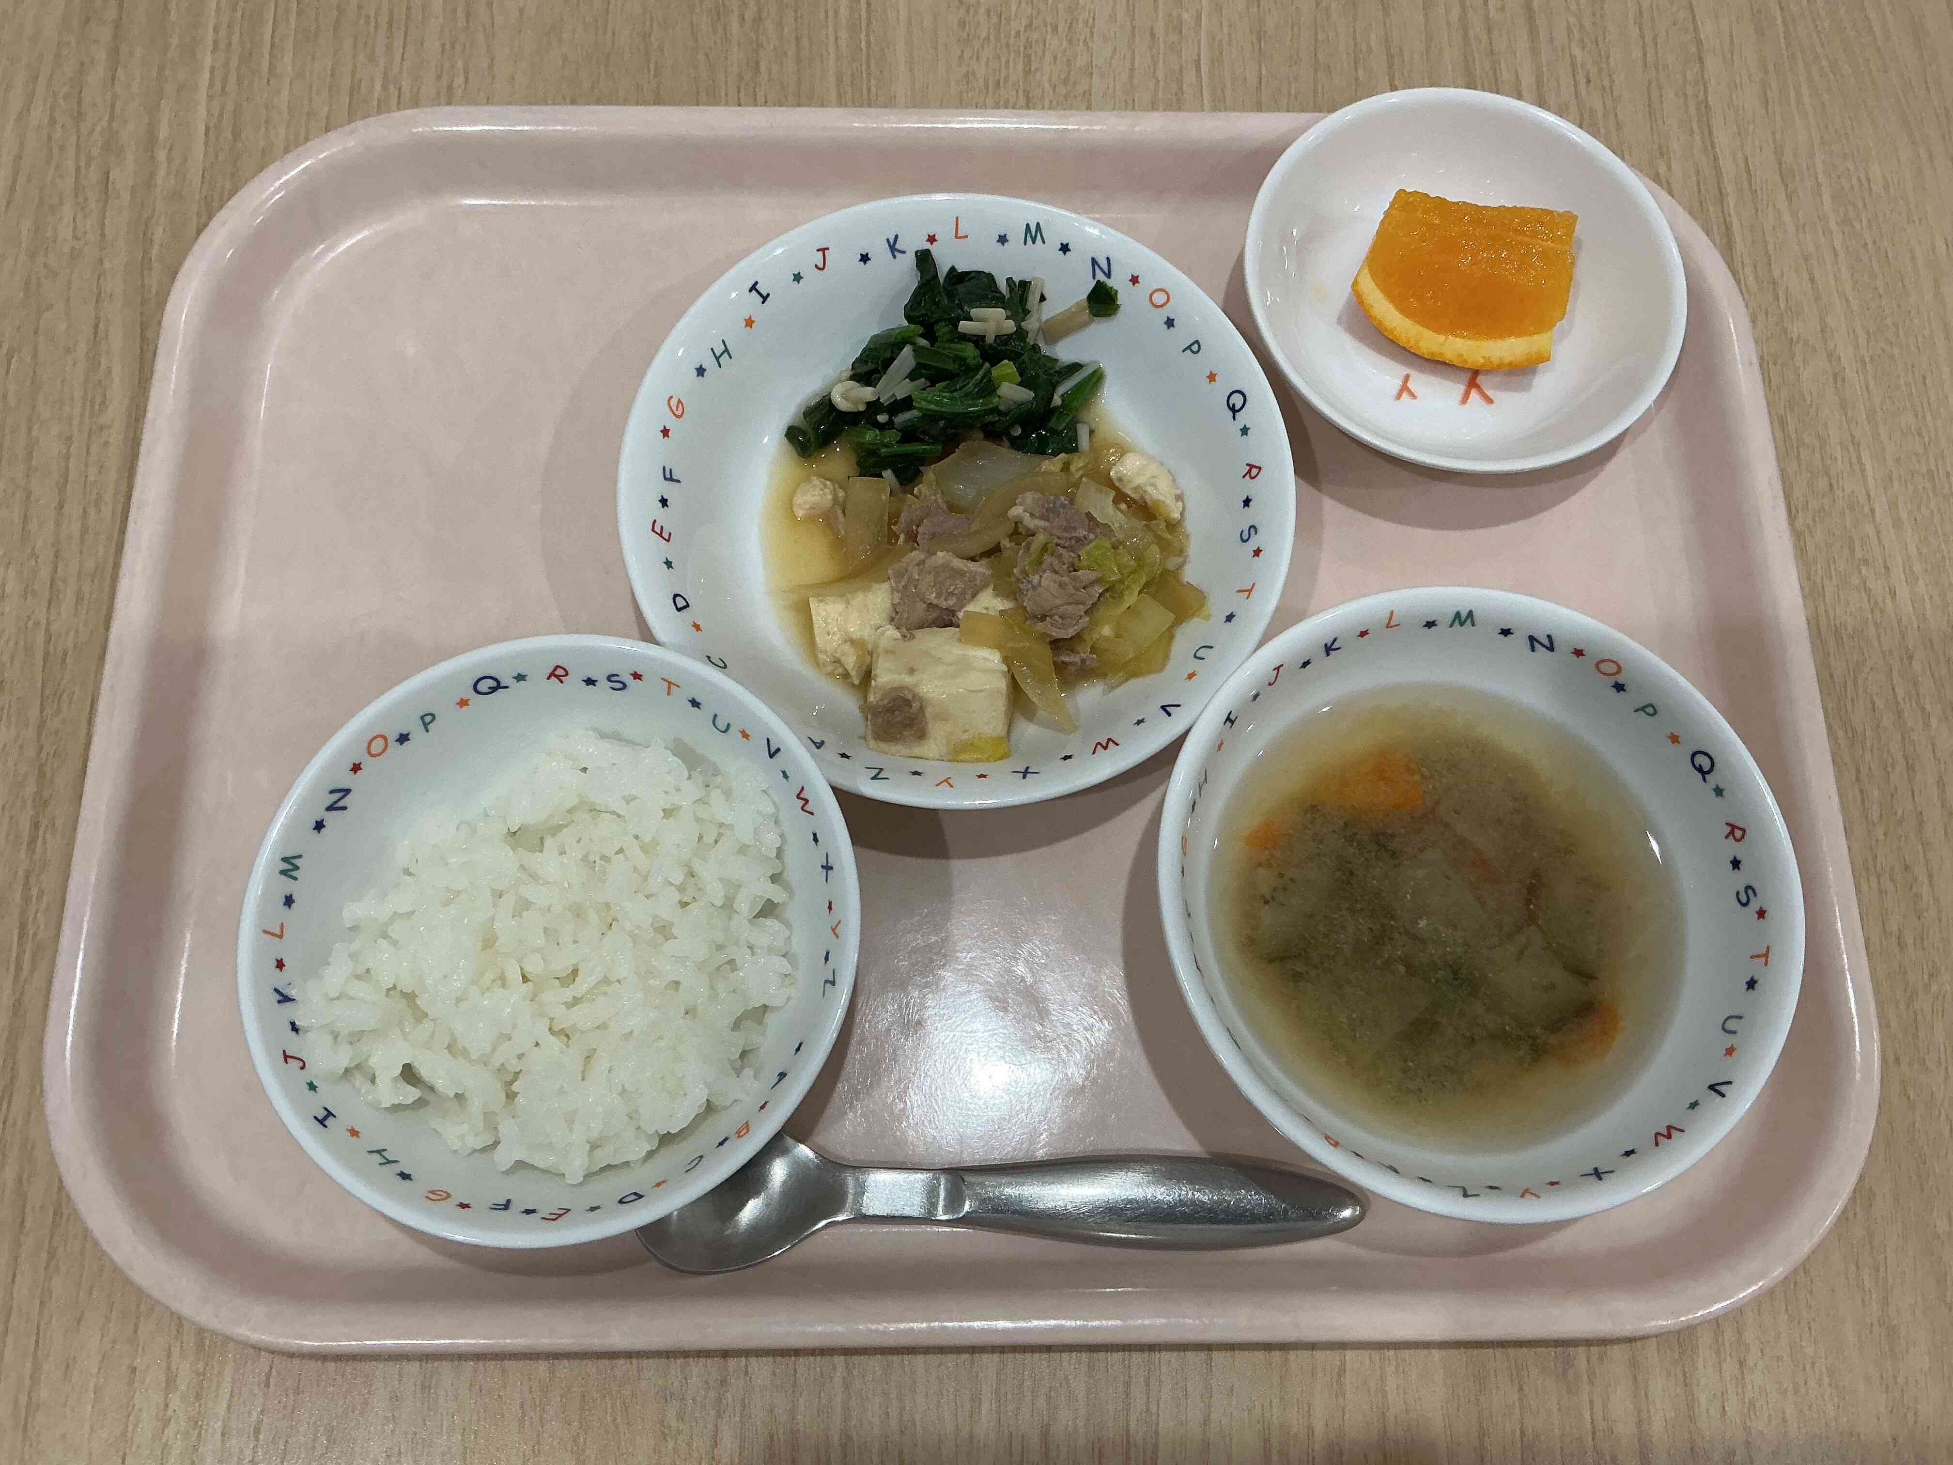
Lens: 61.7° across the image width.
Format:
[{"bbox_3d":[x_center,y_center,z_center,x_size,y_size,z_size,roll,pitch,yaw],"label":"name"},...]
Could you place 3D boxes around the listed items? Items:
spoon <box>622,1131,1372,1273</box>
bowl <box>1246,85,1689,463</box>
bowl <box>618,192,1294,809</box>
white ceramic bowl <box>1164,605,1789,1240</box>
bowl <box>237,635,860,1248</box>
[{"bbox_3d":[0.004,0.094,0.326,0.148,0.017,0.030,2,72,-1],"label":"spoon"},{"bbox_3d":[0.111,-0.101,0.386,0.101,0.028,0.101,0,72,-1],"label":"bowl"},{"bbox_3d":[-0.004,-0.049,0.364,0.144,0.032,0.144,0,72,-1],"label":"bowl"},{"bbox_3d":[0.093,0.036,0.329,0.120,0.051,0.120,0,72,-1],"label":"white ceramic bowl"},{"bbox_3d":[-0.079,0.042,0.325,0.115,0.045,0.115,0,72,-1],"label":"bowl"}]

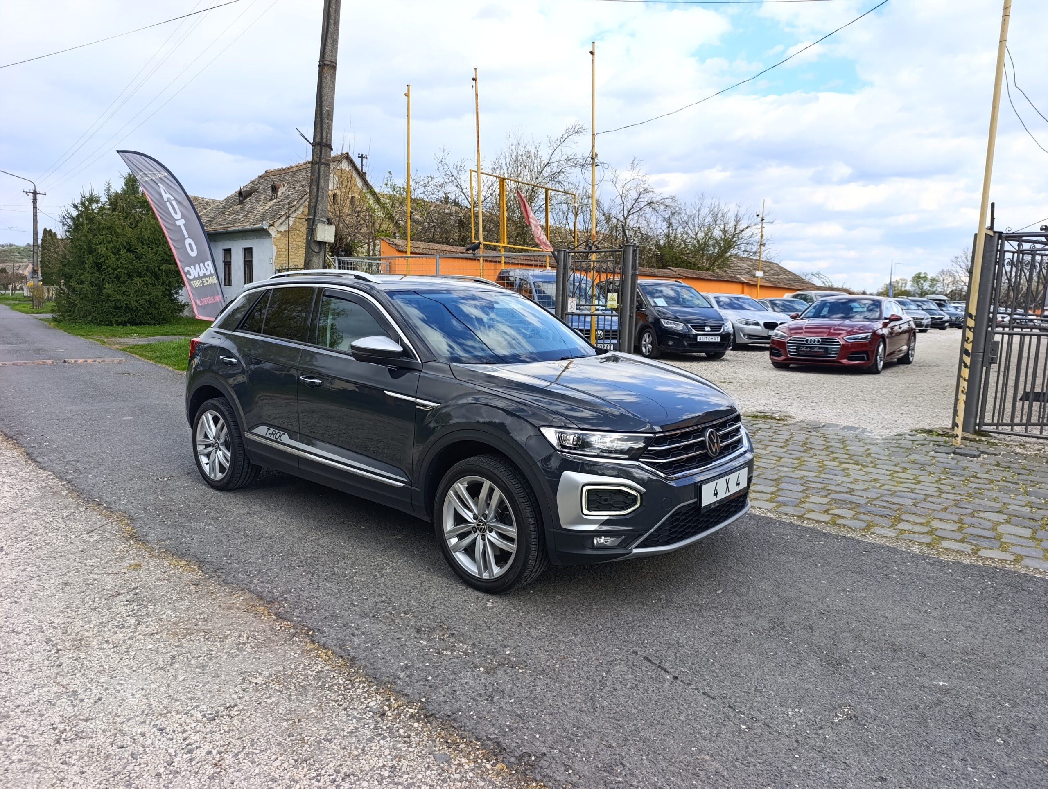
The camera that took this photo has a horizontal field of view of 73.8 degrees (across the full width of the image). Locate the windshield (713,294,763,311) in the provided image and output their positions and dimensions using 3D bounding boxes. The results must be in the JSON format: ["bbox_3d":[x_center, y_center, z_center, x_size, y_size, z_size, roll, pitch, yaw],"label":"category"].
[{"bbox_3d":[6.117,-2.556,19.700,1.450,0.440,0.780,0,8,-12],"label":"windshield"}]

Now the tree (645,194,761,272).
[{"bbox_3d":[8.512,-6.375,33.426,5.400,6.180,5.000,1,8,0],"label":"tree"}]

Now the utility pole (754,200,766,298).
[{"bbox_3d":[8.811,-4.780,26.344,0.300,4.990,0.250,1,8,0],"label":"utility pole"}]

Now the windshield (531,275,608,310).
[{"bbox_3d":[0.968,-2.028,14.100,1.480,0.620,0.720,-1,8,-14],"label":"windshield"}]

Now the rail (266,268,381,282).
[{"bbox_3d":[-1.327,-0.769,4.482,1.380,0.100,0.090,8,10,39],"label":"rail"}]

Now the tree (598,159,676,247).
[{"bbox_3d":[4.444,-6.054,28.465,3.400,6.730,3.300,1,8,0],"label":"tree"}]

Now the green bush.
[{"bbox_3d":[-17.159,-6.261,29.919,4.900,6.070,4.800,-3,9,-30],"label":"green bush"}]

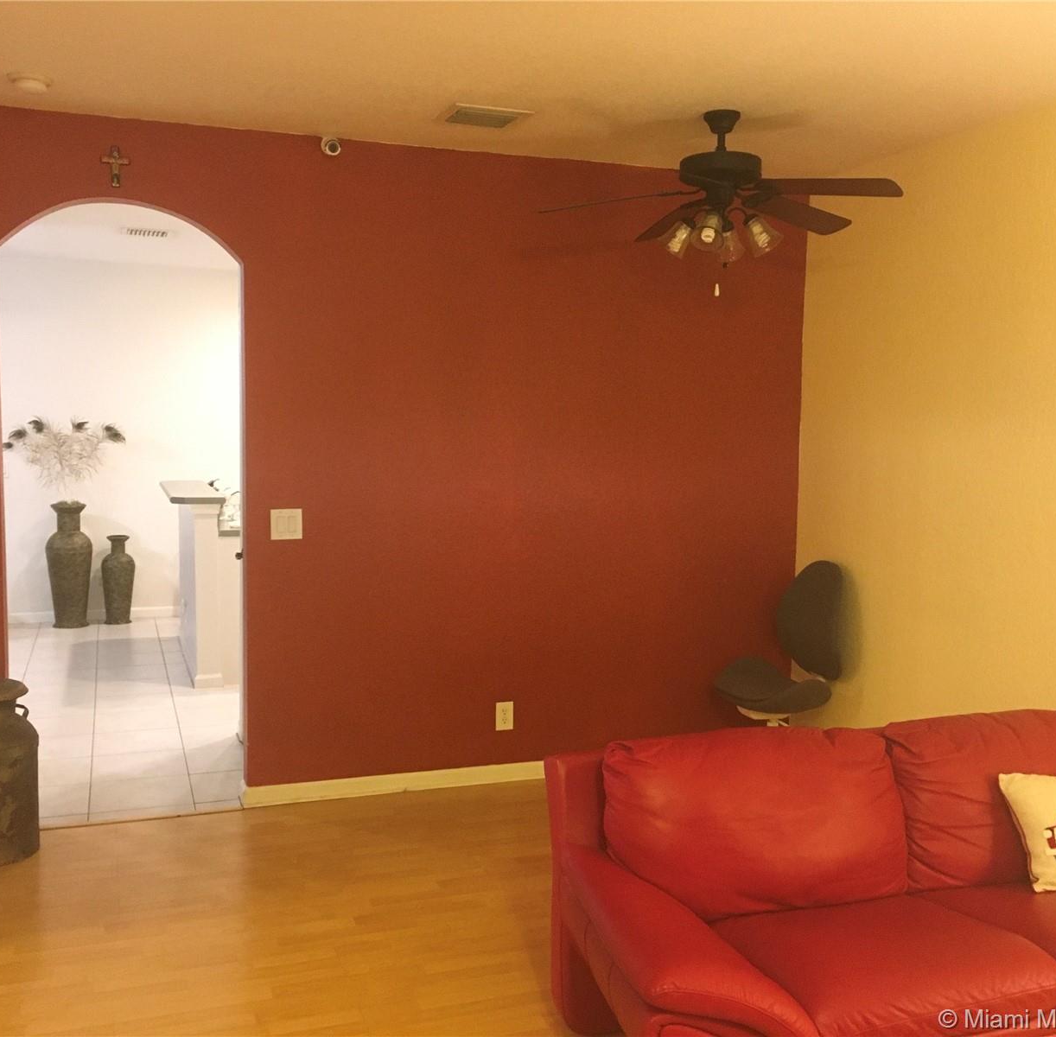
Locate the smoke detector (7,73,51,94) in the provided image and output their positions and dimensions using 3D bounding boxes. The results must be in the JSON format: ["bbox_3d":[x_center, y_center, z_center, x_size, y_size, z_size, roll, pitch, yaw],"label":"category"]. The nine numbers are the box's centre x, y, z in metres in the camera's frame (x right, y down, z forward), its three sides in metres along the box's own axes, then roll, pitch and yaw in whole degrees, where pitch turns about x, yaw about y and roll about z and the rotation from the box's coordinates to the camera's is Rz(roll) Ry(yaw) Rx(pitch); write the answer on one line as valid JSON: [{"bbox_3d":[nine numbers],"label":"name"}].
[{"bbox_3d":[-1.681,-1.459,3.903,0.140,0.042,0.140,-1,5,-20],"label":"smoke detector"}]

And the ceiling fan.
[{"bbox_3d":[0.699,-1.206,4.219,1.300,0.530,1.300,-1,5,-20],"label":"ceiling fan"}]

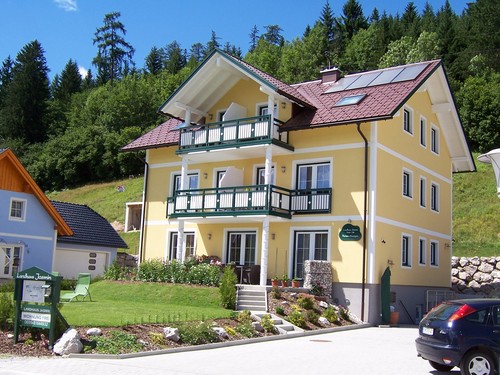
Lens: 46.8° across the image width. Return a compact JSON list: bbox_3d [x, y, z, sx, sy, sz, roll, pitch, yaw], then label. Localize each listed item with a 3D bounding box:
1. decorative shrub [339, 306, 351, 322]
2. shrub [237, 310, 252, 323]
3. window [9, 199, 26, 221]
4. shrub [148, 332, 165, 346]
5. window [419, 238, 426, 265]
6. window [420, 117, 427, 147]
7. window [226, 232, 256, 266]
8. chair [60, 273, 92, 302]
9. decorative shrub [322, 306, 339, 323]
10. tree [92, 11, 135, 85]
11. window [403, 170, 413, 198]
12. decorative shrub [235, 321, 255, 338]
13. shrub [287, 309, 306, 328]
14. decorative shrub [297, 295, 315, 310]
[{"bbox_3d":[3.263,4.368,19.950,0.373,0.492,0.373,-3,-10,36],"label":"decorative shrub"},{"bbox_3d":[-0.162,3.801,17.000,0.430,0.360,0.420,3,-9,0],"label":"shrub"},{"bbox_3d":[-14.524,1.362,36.041,0.160,1.299,1.057,-4,-11,36],"label":"window"},{"bbox_3d":[-1.832,2.981,11.350,0.274,0.252,0.274,3,-8,0],"label":"shrub"},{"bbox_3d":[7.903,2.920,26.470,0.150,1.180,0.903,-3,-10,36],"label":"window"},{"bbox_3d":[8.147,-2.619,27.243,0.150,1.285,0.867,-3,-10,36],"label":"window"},{"bbox_3d":[-0.405,3.034,26.298,1.641,2.000,0.160,-4,-11,36],"label":"window"},{"bbox_3d":[-6.028,3.419,19.600,0.620,0.950,1.400,-3,-10,32],"label":"chair"},{"bbox_3d":[2.654,4.187,19.048,0.527,0.506,0.496,1,-9,8],"label":"decorative shrub"},{"bbox_3d":[-19.797,-18.979,83.944,6.100,14.000,6.000,5,-9,-14],"label":"tree"},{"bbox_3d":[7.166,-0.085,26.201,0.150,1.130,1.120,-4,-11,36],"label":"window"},{"bbox_3d":[-0.137,3.523,14.336,0.496,0.429,0.465,3,-9,0],"label":"decorative shrub"},{"bbox_3d":[1.371,3.820,16.850,0.499,0.527,0.499,3,-8,0],"label":"shrub"},{"bbox_3d":[1.944,4.028,20.237,0.630,0.538,0.592,2,-9,6],"label":"decorative shrub"}]

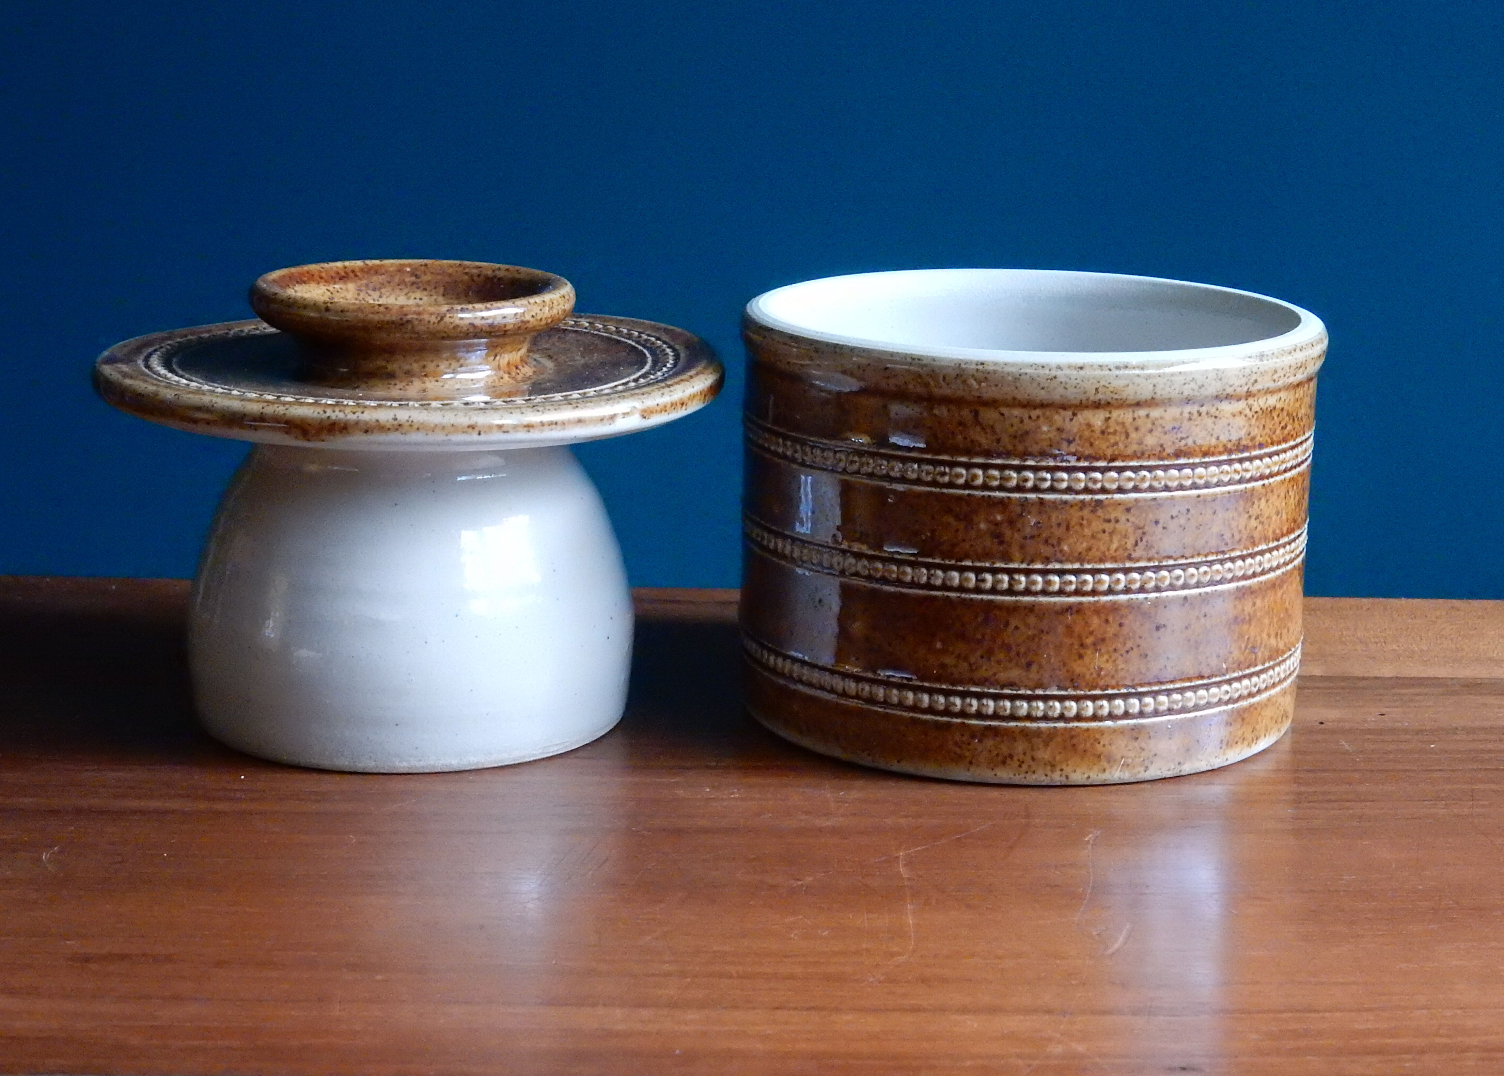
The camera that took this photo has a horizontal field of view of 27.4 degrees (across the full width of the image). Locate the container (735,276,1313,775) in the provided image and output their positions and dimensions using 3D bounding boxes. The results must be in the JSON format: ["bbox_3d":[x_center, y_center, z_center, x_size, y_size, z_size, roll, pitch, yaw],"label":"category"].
[{"bbox_3d":[0.059,-0.007,0.665,0.123,0.087,0.123,1,13,0],"label":"container"}]

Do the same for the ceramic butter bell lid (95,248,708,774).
[{"bbox_3d":[-0.071,-0.009,0.651,0.130,0.093,0.130,1,13,0],"label":"ceramic butter bell lid"}]

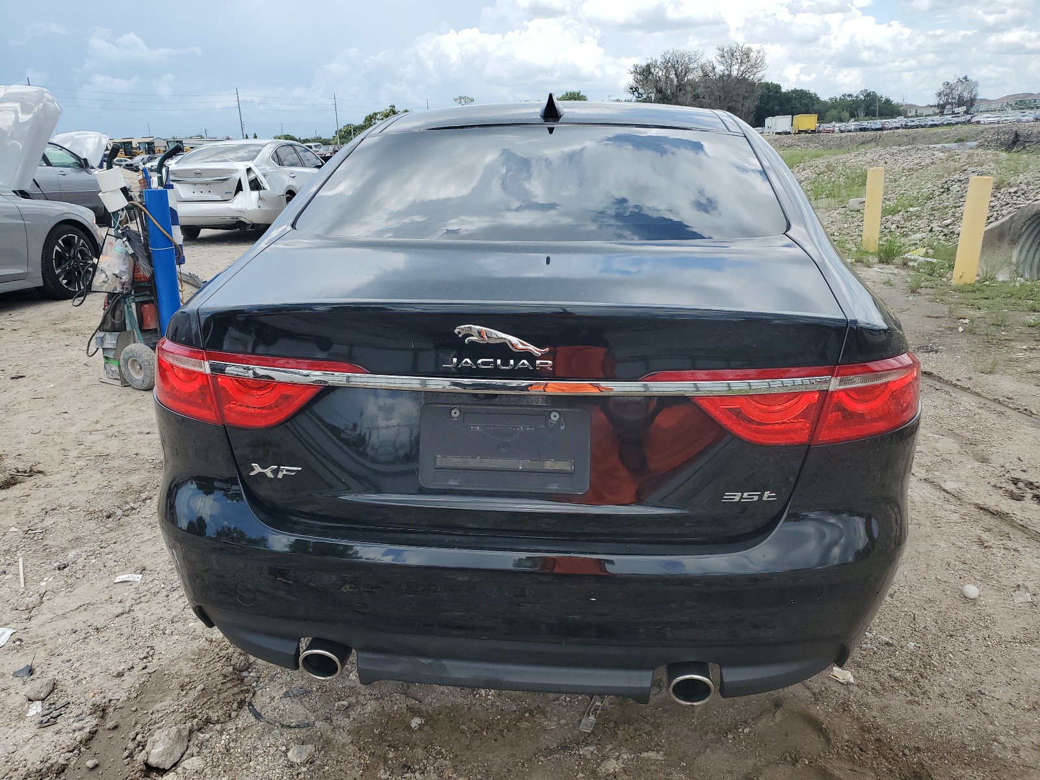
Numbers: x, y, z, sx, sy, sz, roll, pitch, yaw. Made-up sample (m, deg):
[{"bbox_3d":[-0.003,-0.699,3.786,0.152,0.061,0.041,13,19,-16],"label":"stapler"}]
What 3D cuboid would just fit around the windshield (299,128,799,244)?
[{"bbox_3d":[0.056,-0.559,2.042,1.180,0.080,0.675,2,41,6],"label":"windshield"}]

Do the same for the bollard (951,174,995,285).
[{"bbox_3d":[4.242,-1.491,7.312,0.210,0.980,0.210,-1,18,0],"label":"bollard"}]

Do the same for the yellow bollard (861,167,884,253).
[{"bbox_3d":[4.356,-2.217,9.636,0.200,1.000,0.200,-1,18,0],"label":"yellow bollard"}]

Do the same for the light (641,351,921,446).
[{"bbox_3d":[0.509,0.002,1.463,0.588,0.155,0.340,2,18,6],"label":"light"}]

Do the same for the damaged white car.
[{"bbox_3d":[-4.250,-3.460,13.150,1.830,1.470,4.850,1,18,5],"label":"damaged white car"}]

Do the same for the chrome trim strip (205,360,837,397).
[{"bbox_3d":[-0.029,-0.017,1.370,1.145,0.035,0.120,2,18,6],"label":"chrome trim strip"}]

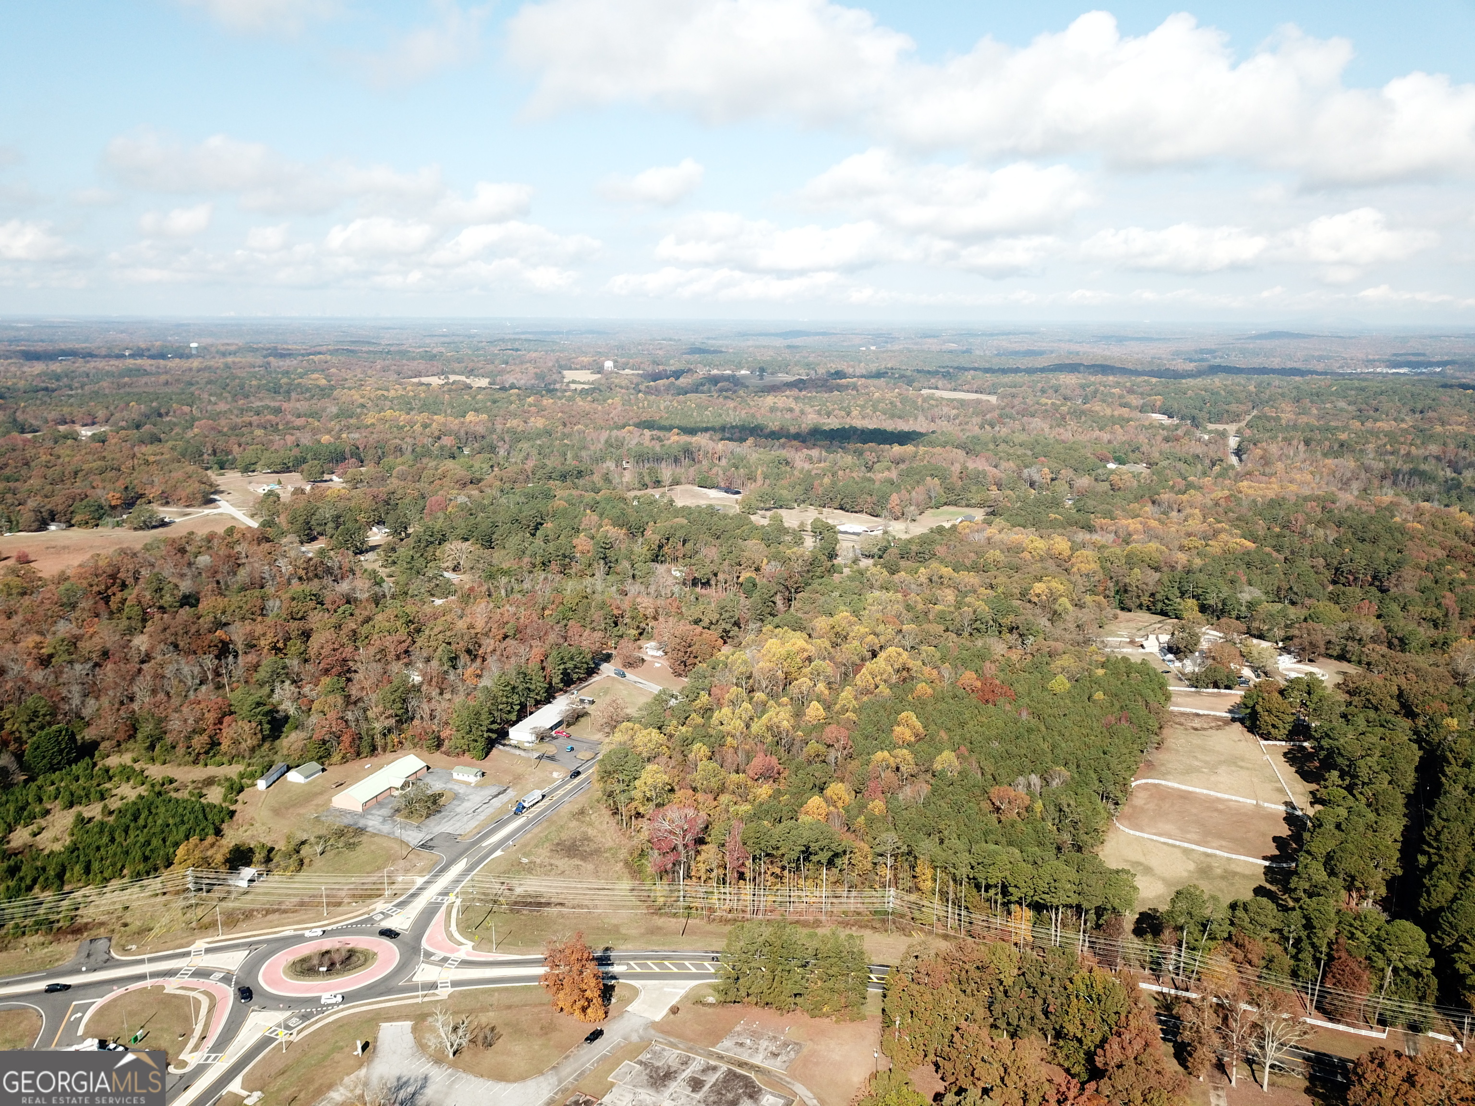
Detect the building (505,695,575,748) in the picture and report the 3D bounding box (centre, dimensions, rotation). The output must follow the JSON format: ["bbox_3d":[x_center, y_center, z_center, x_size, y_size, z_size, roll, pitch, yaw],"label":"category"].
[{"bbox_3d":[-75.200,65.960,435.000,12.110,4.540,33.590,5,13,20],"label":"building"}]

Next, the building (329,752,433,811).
[{"bbox_3d":[-119.700,77.740,376.660,15.140,5.680,35.030,5,13,20],"label":"building"}]

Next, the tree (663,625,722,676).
[{"bbox_3d":[-19.230,44.700,493.340,25.000,22.000,23.000,0,12,0],"label":"tree"}]

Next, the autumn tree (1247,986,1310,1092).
[{"bbox_3d":[111.270,101.760,228.860,13.200,21.800,12.500,0,12,0],"label":"autumn tree"}]

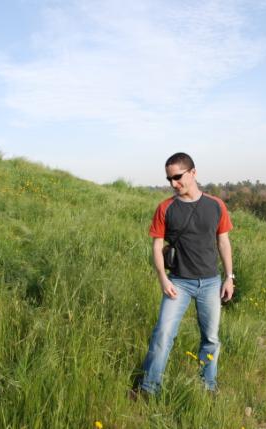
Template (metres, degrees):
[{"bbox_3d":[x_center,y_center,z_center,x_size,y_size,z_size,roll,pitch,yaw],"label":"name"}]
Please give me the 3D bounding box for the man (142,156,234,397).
[{"bbox_3d":[0.345,0.435,3.280,0.640,1.700,0.420,0,4,7],"label":"man"}]

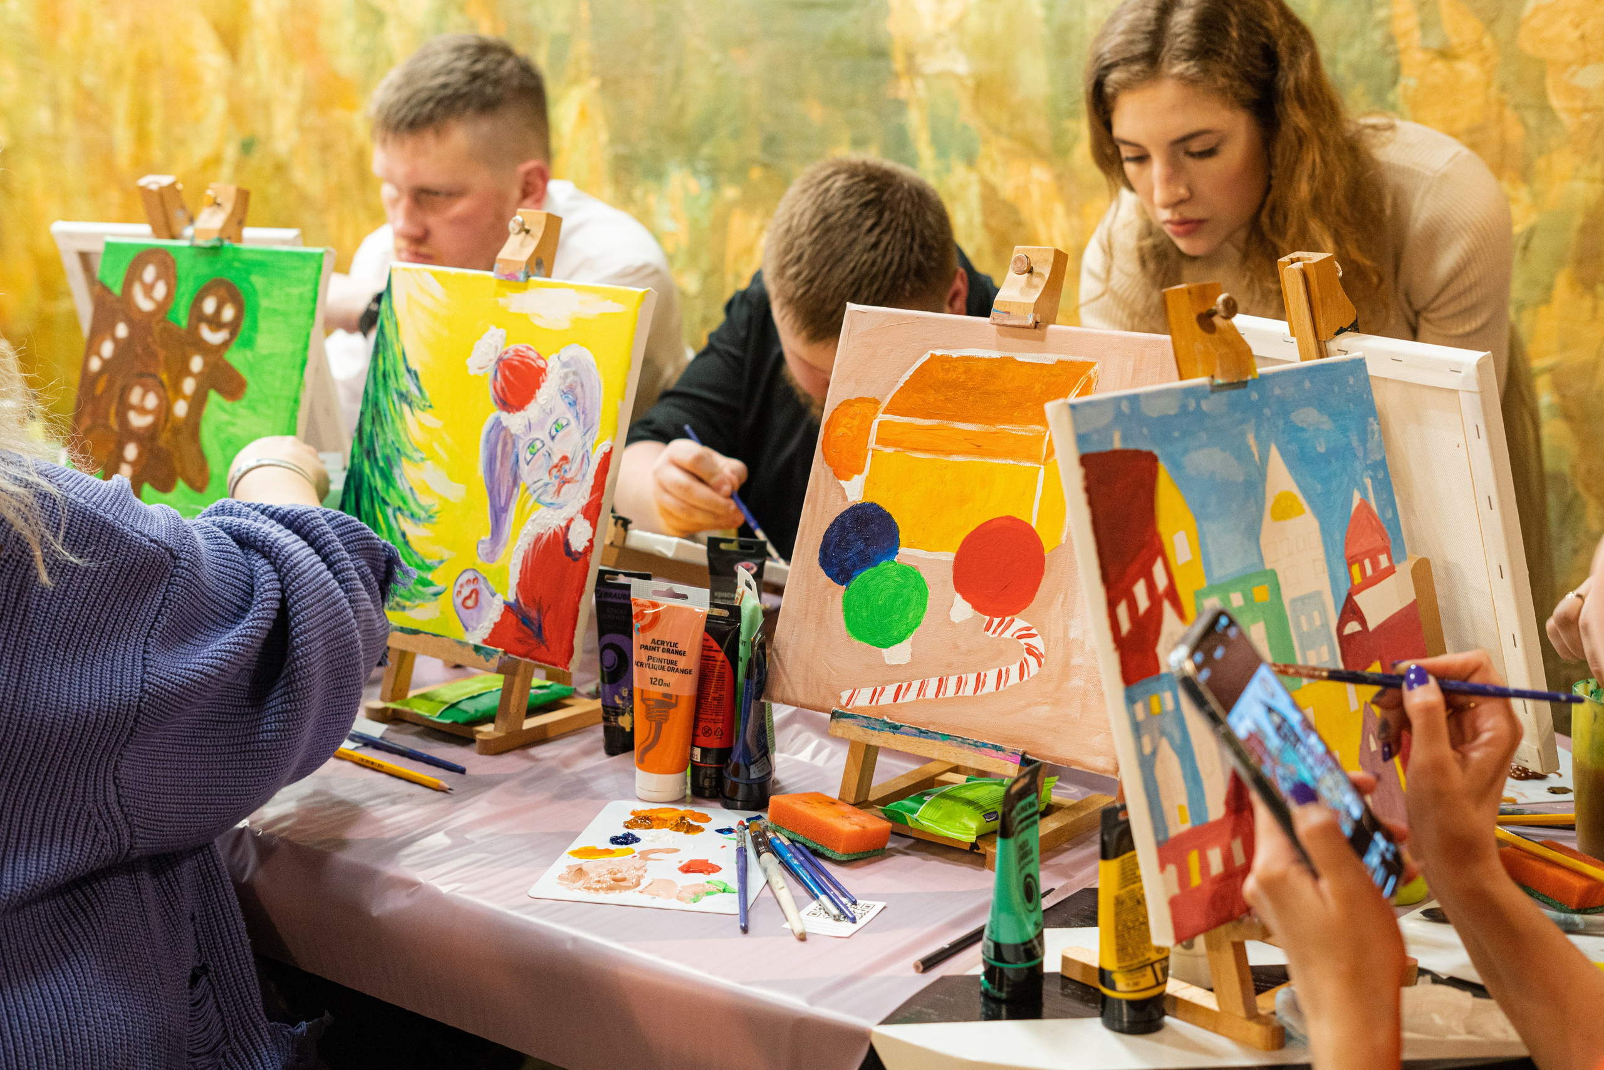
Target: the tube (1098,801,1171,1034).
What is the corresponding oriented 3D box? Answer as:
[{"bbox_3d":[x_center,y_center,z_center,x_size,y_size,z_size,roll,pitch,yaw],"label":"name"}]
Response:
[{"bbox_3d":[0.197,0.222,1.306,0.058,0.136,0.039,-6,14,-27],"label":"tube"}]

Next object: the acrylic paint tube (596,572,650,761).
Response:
[{"bbox_3d":[-0.142,0.102,1.792,0.054,0.148,0.035,8,15,29],"label":"acrylic paint tube"}]

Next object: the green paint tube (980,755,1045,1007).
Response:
[{"bbox_3d":[0.132,0.211,1.347,0.038,0.137,0.057,7,14,27],"label":"green paint tube"}]

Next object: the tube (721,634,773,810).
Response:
[{"bbox_3d":[-0.038,0.137,1.673,0.039,0.134,0.055,5,13,18],"label":"tube"}]

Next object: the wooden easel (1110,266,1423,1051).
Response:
[{"bbox_3d":[0.271,0.067,1.338,0.165,0.424,0.175,-12,18,-43],"label":"wooden easel"}]

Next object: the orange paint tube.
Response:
[{"bbox_3d":[-0.104,0.118,1.687,0.063,0.164,0.040,5,14,19],"label":"orange paint tube"}]

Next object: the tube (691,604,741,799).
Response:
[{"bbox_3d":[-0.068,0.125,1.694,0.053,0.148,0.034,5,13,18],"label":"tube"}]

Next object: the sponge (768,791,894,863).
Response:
[{"bbox_3d":[0.021,0.210,1.607,0.045,0.025,0.089,-8,16,-34],"label":"sponge"}]

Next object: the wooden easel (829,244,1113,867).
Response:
[{"bbox_3d":[0.135,0.006,1.601,0.165,0.424,0.175,10,16,35],"label":"wooden easel"}]

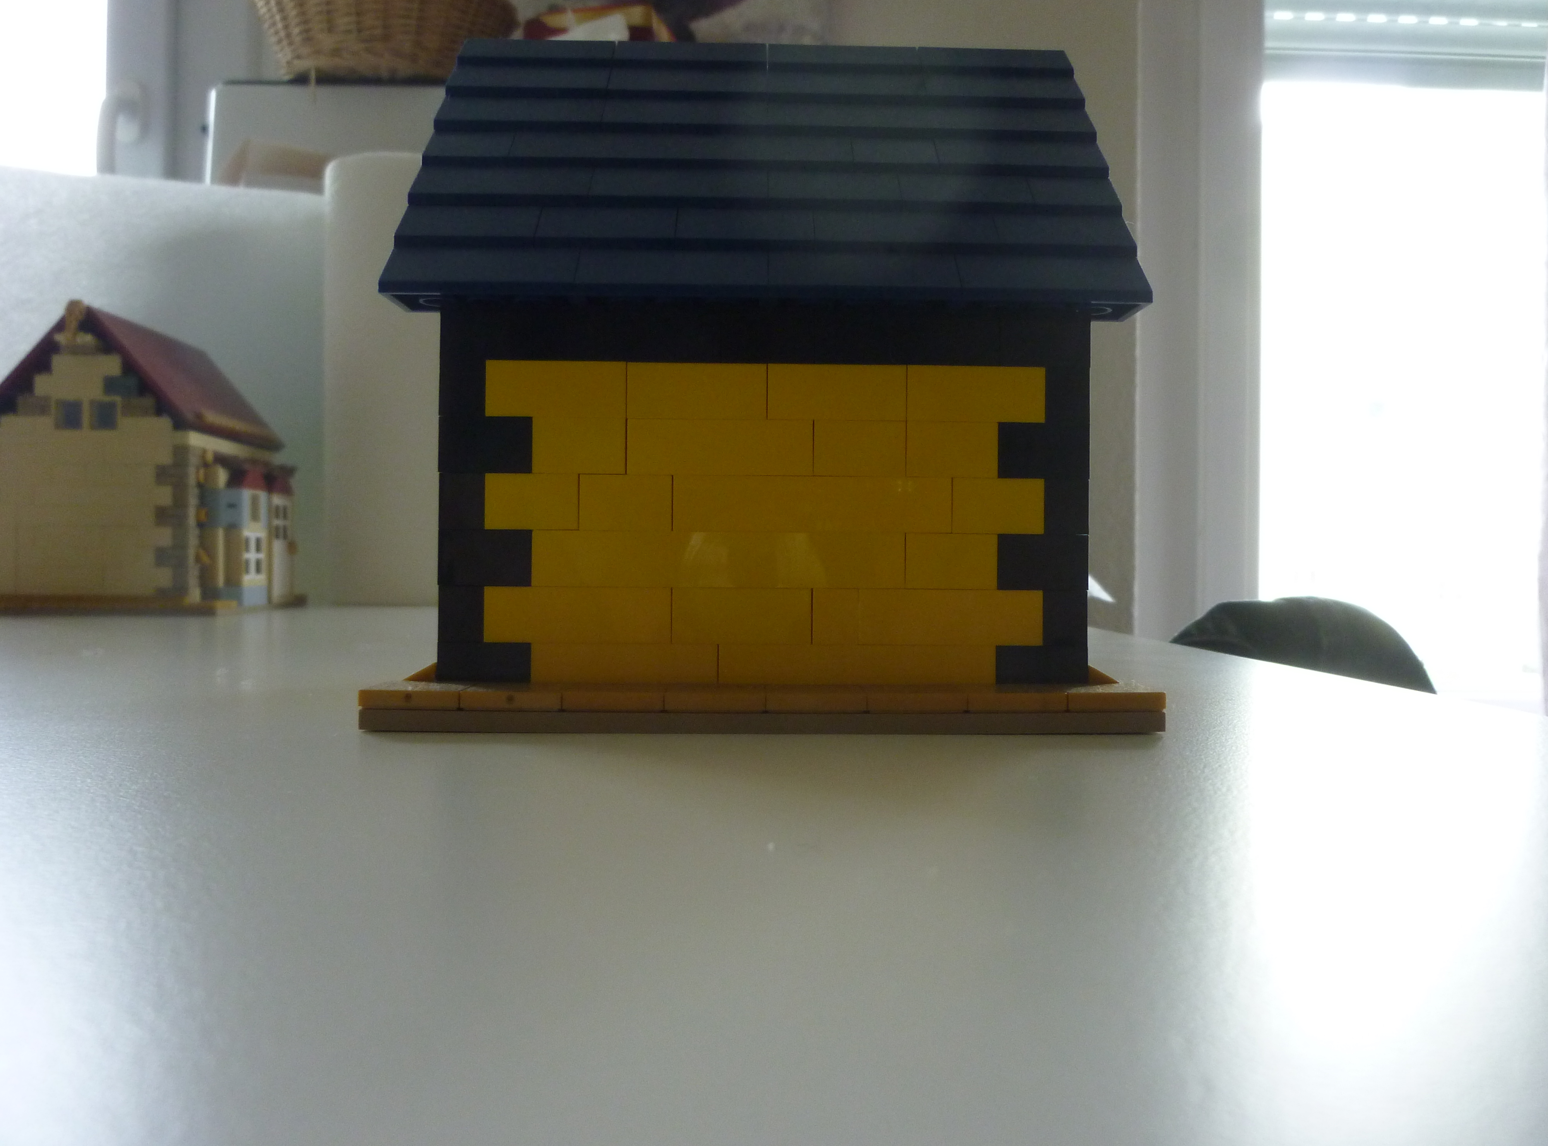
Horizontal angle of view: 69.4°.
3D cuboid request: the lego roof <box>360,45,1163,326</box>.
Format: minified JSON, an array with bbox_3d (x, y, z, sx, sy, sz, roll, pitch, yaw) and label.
[{"bbox_3d":[-0.002,-0.079,0.240,0.128,0.067,0.112,0,0,-1],"label":"lego roof"}]

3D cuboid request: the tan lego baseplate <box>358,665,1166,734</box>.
[{"bbox_3d":[-0.003,0.021,0.241,0.128,0.006,0.128,0,0,-1],"label":"tan lego baseplate"}]

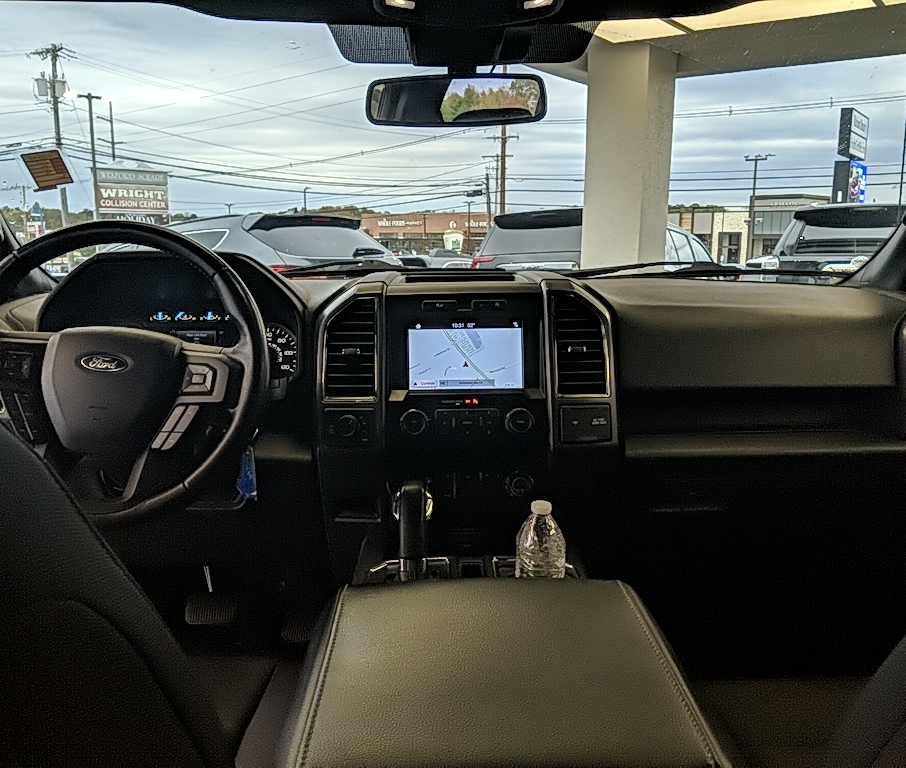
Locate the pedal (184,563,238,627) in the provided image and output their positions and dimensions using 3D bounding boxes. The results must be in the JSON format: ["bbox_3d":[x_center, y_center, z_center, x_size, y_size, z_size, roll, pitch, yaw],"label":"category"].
[{"bbox_3d":[-0.446,0.394,1.425,0.097,0.115,0.070,0,11,-1],"label":"pedal"}]

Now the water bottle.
[{"bbox_3d":[0.116,0.256,1.024,0.065,0.205,0.065,0,10,0],"label":"water bottle"}]

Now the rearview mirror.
[{"bbox_3d":[0.005,-0.372,1.005,0.243,0.066,0.042,3,14,13],"label":"rearview mirror"}]

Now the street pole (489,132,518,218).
[{"bbox_3d":[3.000,-12.300,45.300,2.100,13.500,0.380,0,9,0],"label":"street pole"}]

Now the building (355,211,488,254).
[{"bbox_3d":[-3.200,-28.600,150.000,30.000,8.300,22.000,0,9,-1],"label":"building"}]

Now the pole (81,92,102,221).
[{"bbox_3d":[-15.100,-7.940,32.600,0.950,8.400,0.280,0,9,0],"label":"pole"}]

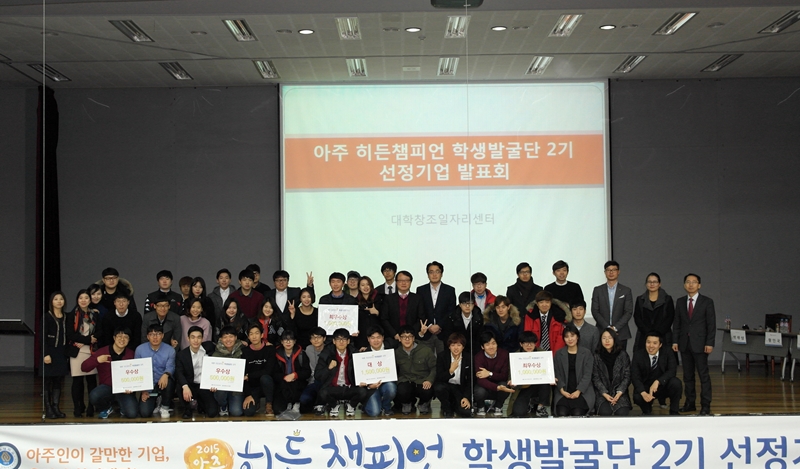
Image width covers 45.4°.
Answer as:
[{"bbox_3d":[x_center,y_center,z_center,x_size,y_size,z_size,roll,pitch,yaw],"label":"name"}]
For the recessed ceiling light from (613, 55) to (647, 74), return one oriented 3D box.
[{"bbox_3d":[3.808,-2.822,15.792,0.310,0.090,1.220,-1,-2,0],"label":"recessed ceiling light"}]

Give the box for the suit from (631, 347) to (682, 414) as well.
[{"bbox_3d":[3.167,1.761,11.750,0.590,0.820,0.600,-1,-2,10],"label":"suit"}]

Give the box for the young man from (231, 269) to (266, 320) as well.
[{"bbox_3d":[-1.976,1.365,12.500,0.500,1.800,0.360,-1,-2,-7],"label":"young man"}]

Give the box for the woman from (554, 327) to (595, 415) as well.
[{"bbox_3d":[2.076,1.620,11.431,0.510,1.041,0.620,-1,-2,5],"label":"woman"}]

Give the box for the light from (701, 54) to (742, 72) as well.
[{"bbox_3d":[5.311,-2.864,15.776,0.295,0.100,1.235,-1,-2,0],"label":"light"}]

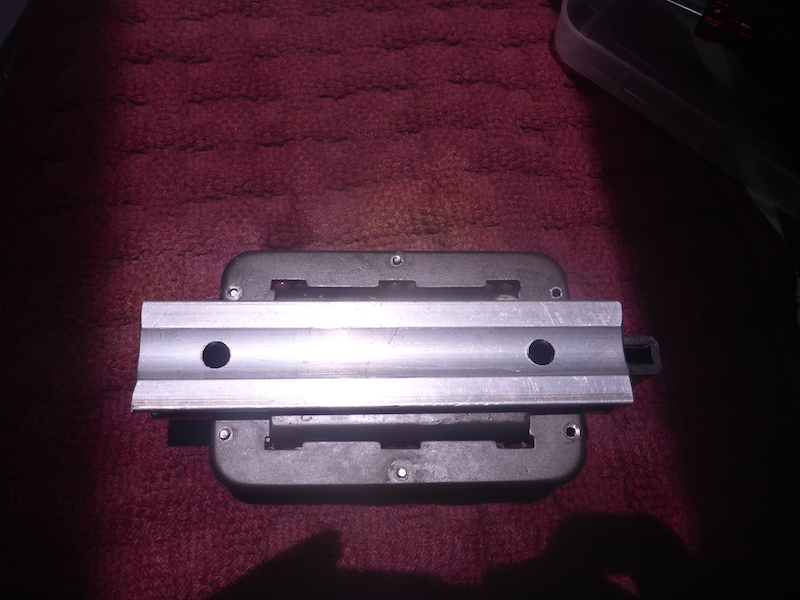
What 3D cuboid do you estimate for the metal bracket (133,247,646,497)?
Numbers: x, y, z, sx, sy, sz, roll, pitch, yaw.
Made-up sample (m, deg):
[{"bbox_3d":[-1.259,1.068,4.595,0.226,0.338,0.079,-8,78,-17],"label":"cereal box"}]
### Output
[{"bbox_3d":[0.008,0.031,0.284,0.224,0.056,0.111,0,72,-4],"label":"metal bracket"}]

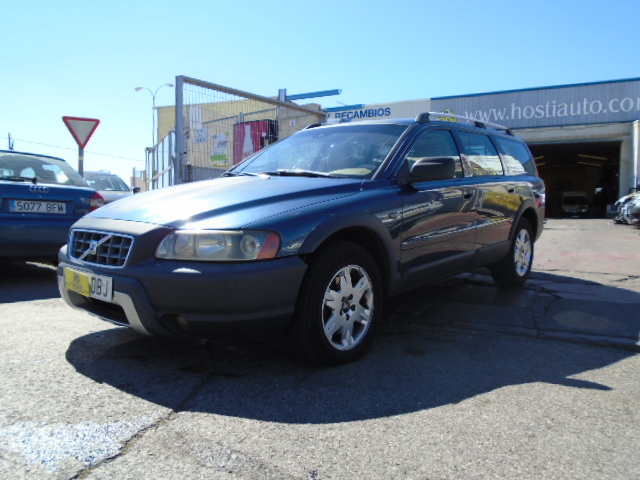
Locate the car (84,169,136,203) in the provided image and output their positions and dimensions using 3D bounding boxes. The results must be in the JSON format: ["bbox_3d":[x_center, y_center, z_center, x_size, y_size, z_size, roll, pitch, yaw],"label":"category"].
[{"bbox_3d":[-5.920,-1.053,12.500,1.760,1.450,4.350,-6,8,-44],"label":"car"}]

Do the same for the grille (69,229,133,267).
[{"bbox_3d":[-1.109,0.040,2.400,0.650,0.158,0.080,5,-1,41],"label":"grille"}]

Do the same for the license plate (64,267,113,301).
[{"bbox_3d":[-1.150,0.215,2.369,0.520,0.110,0.025,5,10,41],"label":"license plate"}]

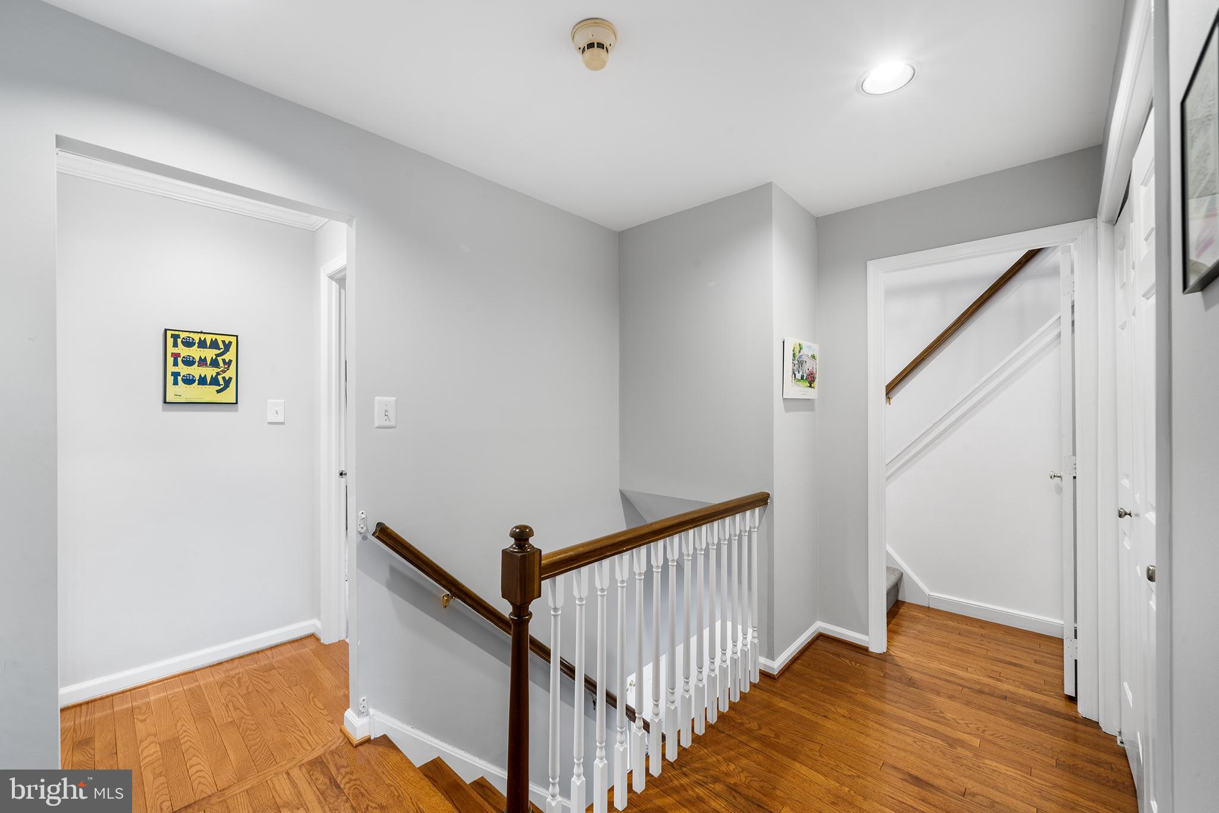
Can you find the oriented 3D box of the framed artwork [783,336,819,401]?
[{"bbox_3d":[1.040,-0.198,2.574,0.020,0.314,0.460,0,0,43],"label":"framed artwork"}]

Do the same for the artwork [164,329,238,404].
[{"bbox_3d":[-2.094,-0.195,2.437,0.022,0.371,0.289,0,0,43],"label":"artwork"}]

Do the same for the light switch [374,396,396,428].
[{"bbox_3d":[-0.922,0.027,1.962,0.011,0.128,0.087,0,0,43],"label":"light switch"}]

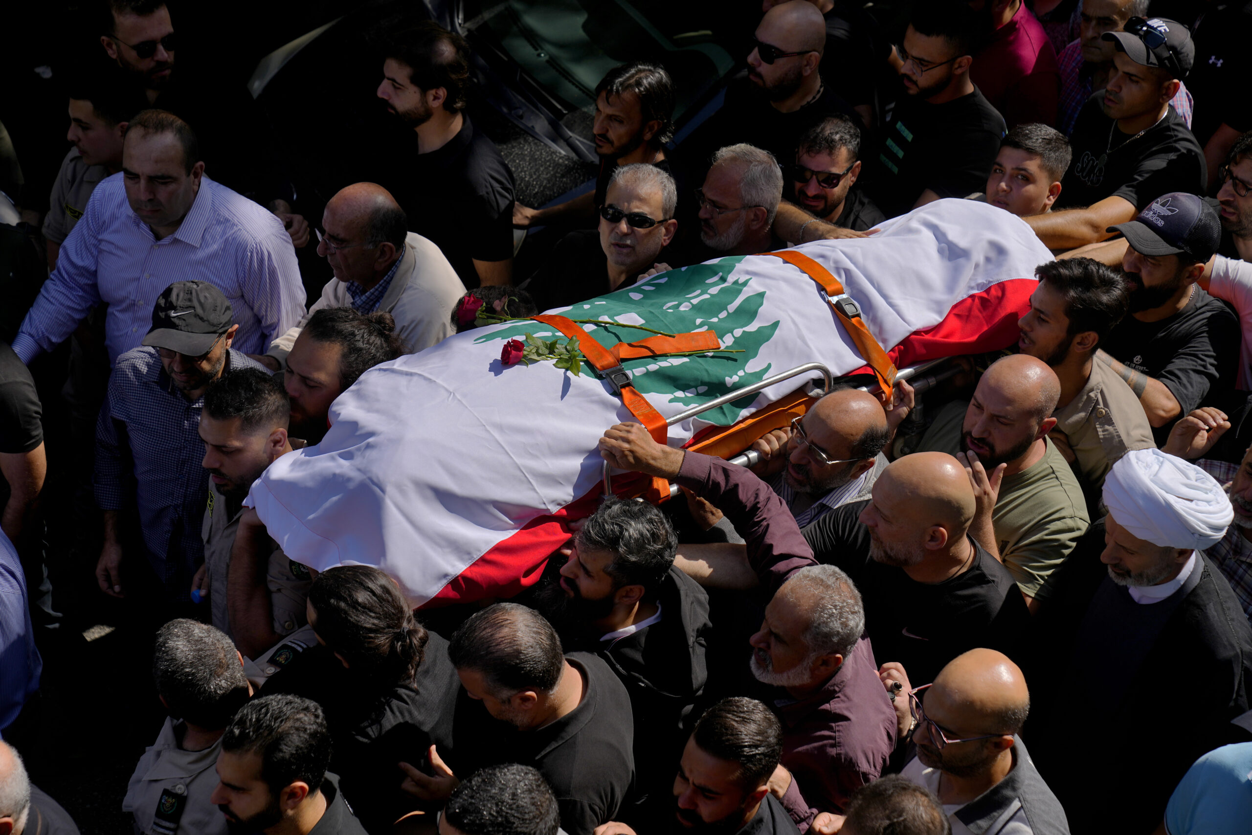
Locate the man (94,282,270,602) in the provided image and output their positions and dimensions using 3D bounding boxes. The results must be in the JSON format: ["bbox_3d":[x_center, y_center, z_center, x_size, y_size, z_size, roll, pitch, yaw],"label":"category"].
[{"bbox_3d":[-0.963,0.352,5.703,0.520,1.720,0.340,16,39,20],"label":"man"}]

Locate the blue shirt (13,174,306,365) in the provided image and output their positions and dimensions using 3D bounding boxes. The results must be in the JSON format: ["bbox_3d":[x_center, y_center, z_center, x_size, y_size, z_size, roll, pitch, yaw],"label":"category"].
[{"bbox_3d":[-1.080,-0.204,5.781,0.700,0.720,0.420,15,42,17],"label":"blue shirt"}]

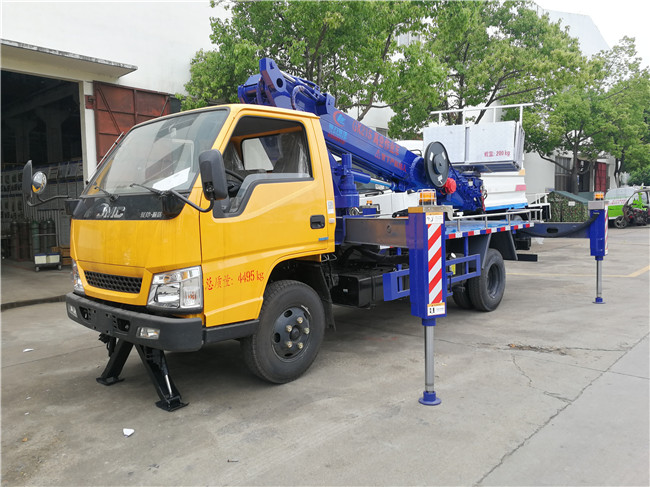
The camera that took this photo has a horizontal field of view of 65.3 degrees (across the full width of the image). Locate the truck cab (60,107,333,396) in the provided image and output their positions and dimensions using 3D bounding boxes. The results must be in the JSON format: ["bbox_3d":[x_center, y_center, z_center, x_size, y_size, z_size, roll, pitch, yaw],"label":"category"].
[{"bbox_3d":[-1.067,-0.034,4.001,1.740,2.040,1.550,2,5,41],"label":"truck cab"}]

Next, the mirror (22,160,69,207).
[{"bbox_3d":[-2.322,-0.499,4.151,0.340,0.370,0.260,2,5,41],"label":"mirror"}]

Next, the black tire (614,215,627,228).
[{"bbox_3d":[15.653,-1.121,26.800,0.640,0.640,0.190,0,4,20],"label":"black tire"}]

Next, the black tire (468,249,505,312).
[{"bbox_3d":[1.989,0.466,6.186,0.195,0.775,0.775,2,5,41],"label":"black tire"}]

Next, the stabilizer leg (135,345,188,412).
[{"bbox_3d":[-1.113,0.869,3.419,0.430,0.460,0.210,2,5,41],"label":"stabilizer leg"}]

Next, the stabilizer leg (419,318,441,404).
[{"bbox_3d":[0.681,0.778,3.302,0.150,0.560,0.150,-1,3,0],"label":"stabilizer leg"}]

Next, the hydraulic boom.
[{"bbox_3d":[0.773,-1.033,6.051,0.500,0.600,4.350,2,-8,41],"label":"hydraulic boom"}]

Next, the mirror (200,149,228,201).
[{"bbox_3d":[-0.625,-0.384,2.858,0.190,0.290,0.110,1,4,30],"label":"mirror"}]

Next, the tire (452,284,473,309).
[{"bbox_3d":[1.821,0.461,6.335,0.195,0.775,0.775,2,5,41],"label":"tire"}]

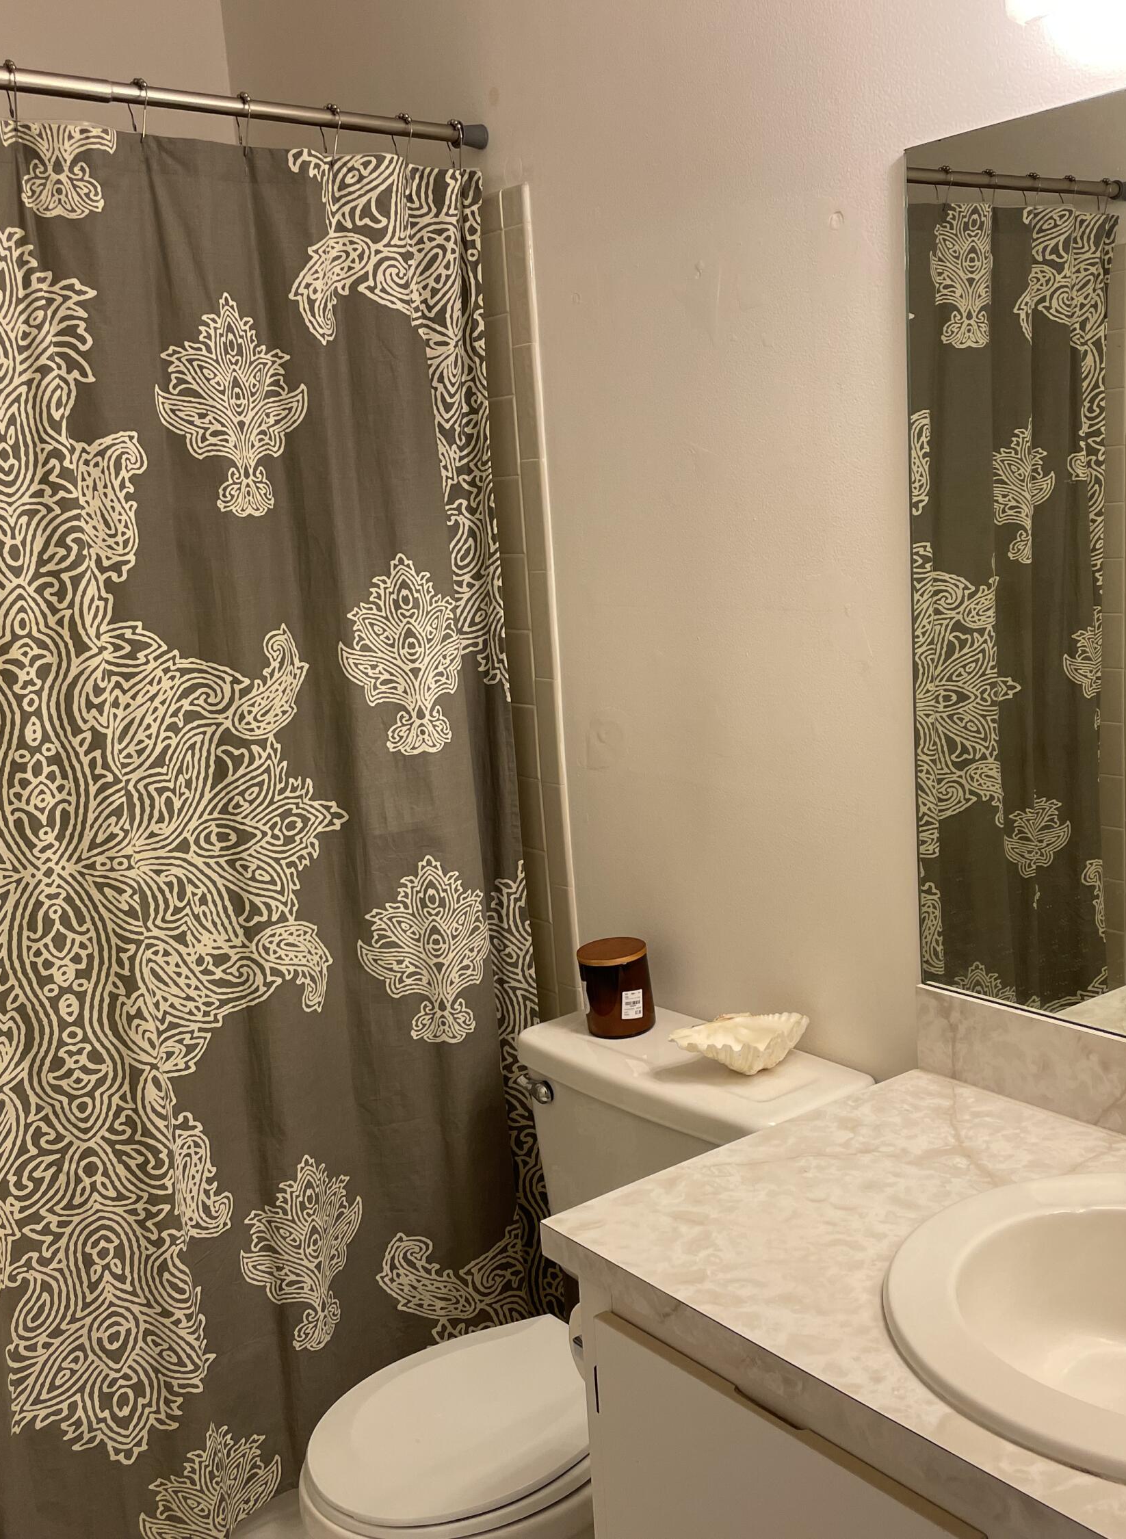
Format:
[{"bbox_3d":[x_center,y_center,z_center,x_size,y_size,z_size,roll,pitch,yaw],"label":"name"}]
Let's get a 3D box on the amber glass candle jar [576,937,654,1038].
[{"bbox_3d":[0.071,0.289,2.035,0.091,0.108,0.091,-6,11,1],"label":"amber glass candle jar"}]

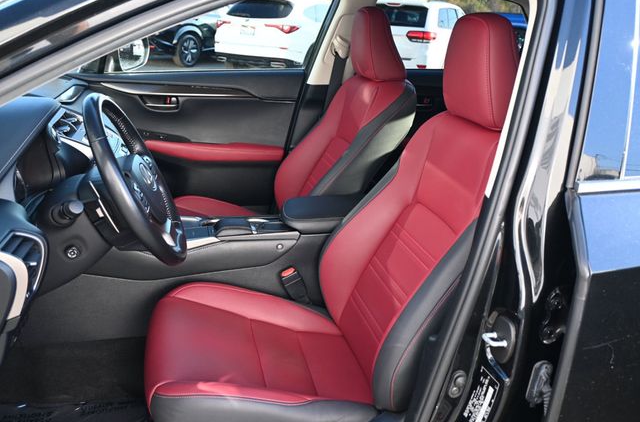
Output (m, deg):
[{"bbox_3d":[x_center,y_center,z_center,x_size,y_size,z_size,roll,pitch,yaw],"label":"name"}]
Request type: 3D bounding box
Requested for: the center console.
[{"bbox_3d":[-0.201,0.121,1.665,0.851,0.354,0.246,-4,20,-11],"label":"center console"}]

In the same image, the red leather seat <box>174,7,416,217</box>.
[{"bbox_3d":[-0.115,-0.187,1.980,0.851,0.982,0.543,-4,20,-11],"label":"red leather seat"}]

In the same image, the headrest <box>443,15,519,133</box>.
[{"bbox_3d":[0.349,-0.301,1.221,0.118,0.236,0.246,-4,20,-11],"label":"headrest"}]

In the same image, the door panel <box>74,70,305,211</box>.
[{"bbox_3d":[-0.482,-0.235,2.295,0.892,0.651,0.123,-4,20,-11],"label":"door panel"}]

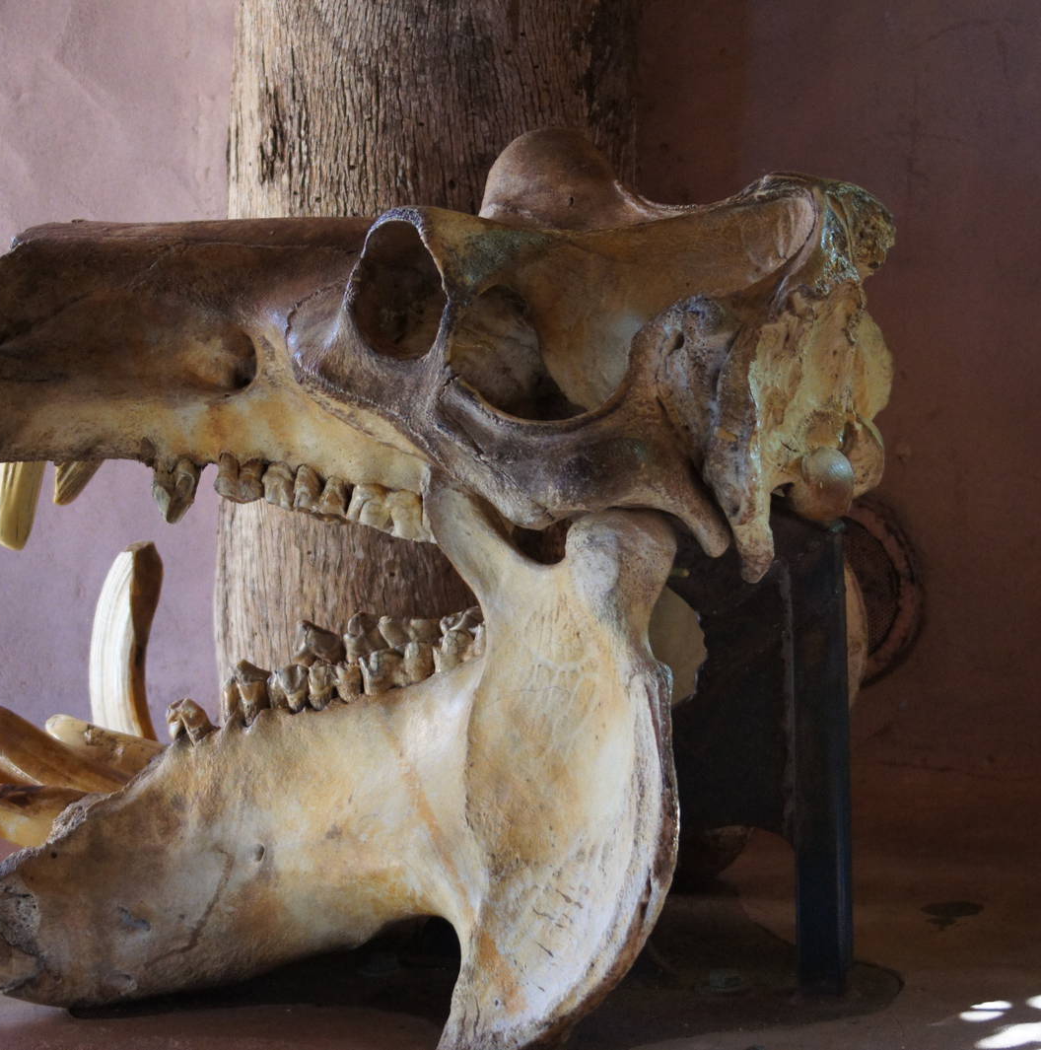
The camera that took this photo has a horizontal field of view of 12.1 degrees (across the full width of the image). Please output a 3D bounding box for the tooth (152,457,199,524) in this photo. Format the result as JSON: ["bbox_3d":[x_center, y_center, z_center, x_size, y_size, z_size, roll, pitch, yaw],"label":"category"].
[{"bbox_3d":[-0.219,-0.022,3.108,0.029,0.040,0.023,4,11,22],"label":"tooth"}]

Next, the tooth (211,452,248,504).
[{"bbox_3d":[-0.183,-0.029,3.094,0.021,0.032,0.024,4,11,22],"label":"tooth"}]

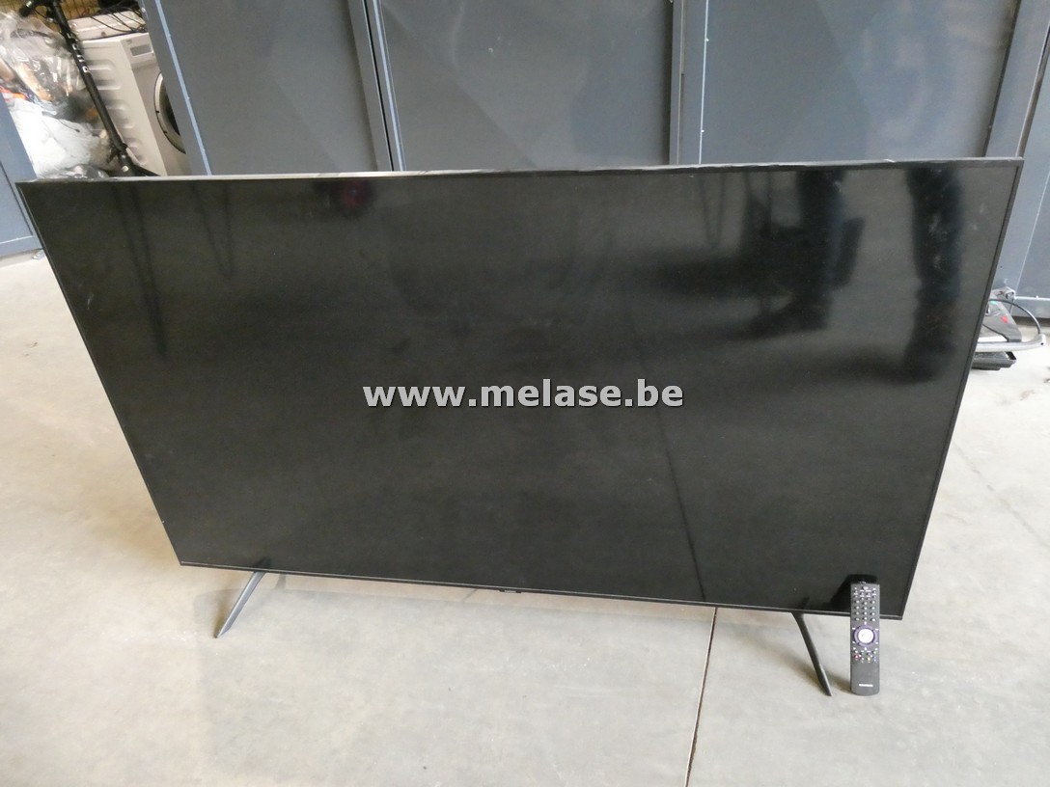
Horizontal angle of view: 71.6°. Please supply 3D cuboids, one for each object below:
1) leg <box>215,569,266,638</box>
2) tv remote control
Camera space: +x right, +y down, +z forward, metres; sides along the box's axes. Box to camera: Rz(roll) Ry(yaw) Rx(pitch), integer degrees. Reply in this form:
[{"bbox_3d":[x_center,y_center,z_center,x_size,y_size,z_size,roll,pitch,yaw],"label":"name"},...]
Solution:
[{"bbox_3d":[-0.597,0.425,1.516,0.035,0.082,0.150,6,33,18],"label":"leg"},{"bbox_3d":[0.591,0.424,1.269,0.048,0.198,0.020,-1,5,10],"label":"tv remote control"}]

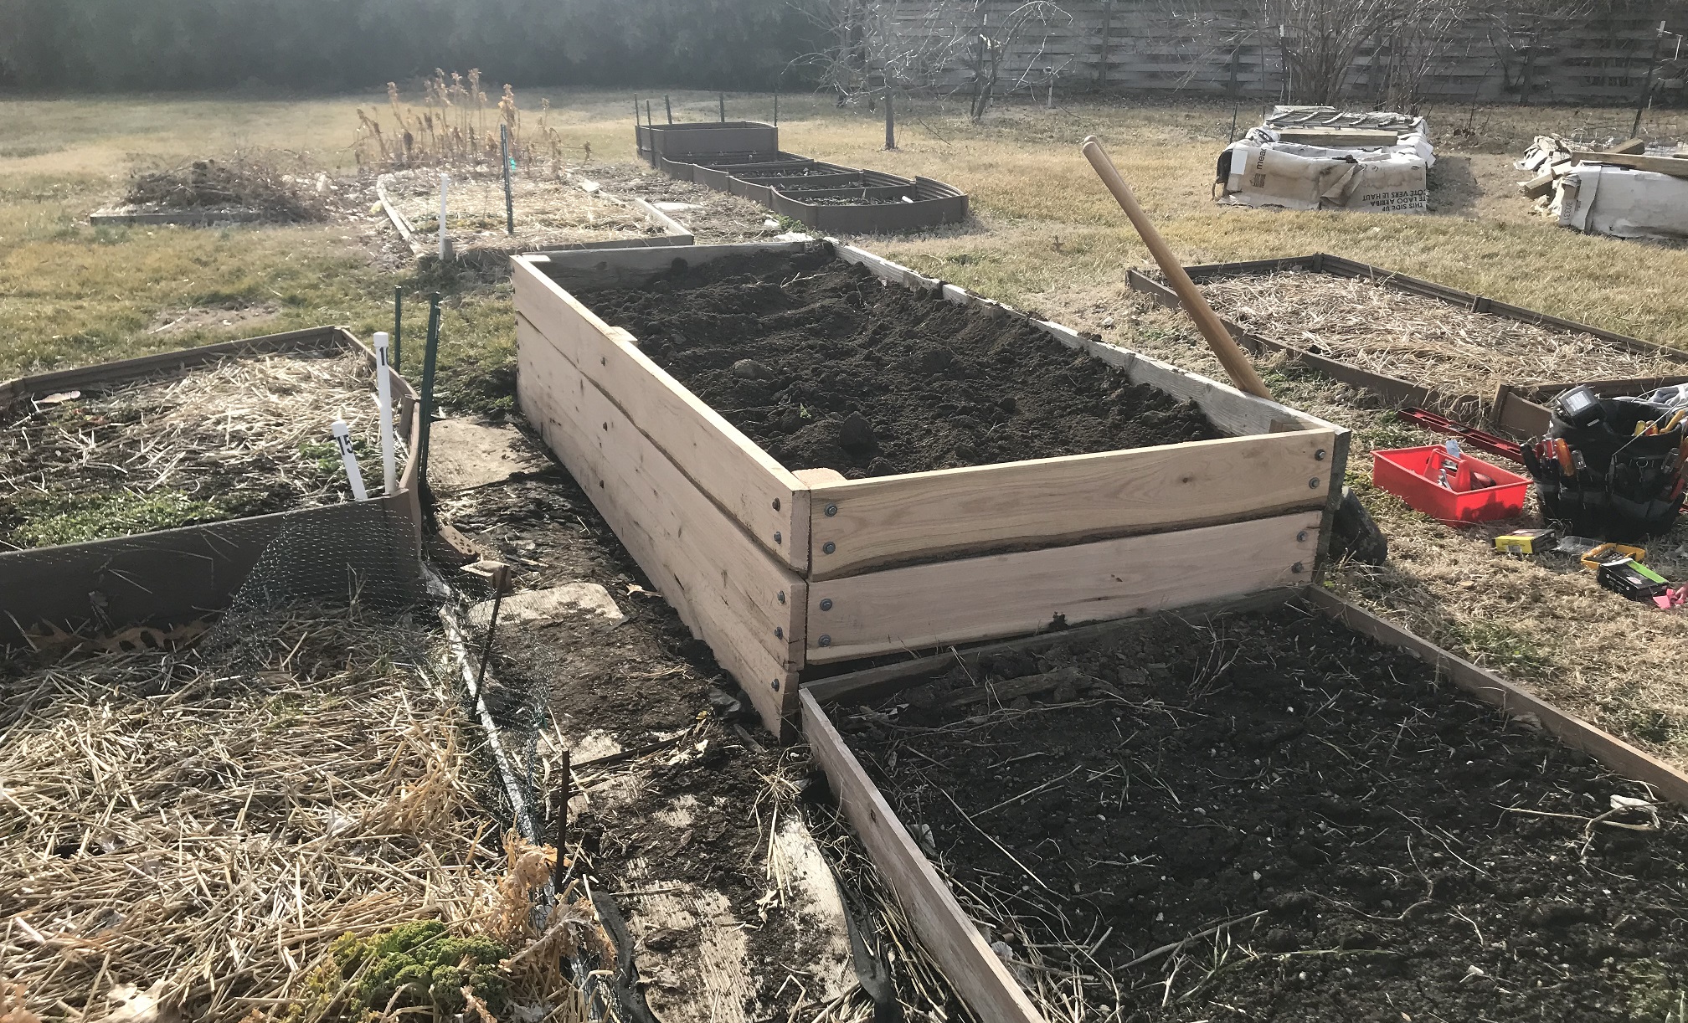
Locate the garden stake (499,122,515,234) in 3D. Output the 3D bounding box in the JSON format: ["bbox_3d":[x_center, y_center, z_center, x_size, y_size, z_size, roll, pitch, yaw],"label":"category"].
[{"bbox_3d":[-2.118,-2.076,8.595,0.036,0.710,0.036,0,19,-3],"label":"garden stake"}]

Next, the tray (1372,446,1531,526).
[{"bbox_3d":[1.724,-0.095,3.891,0.249,0.130,0.361,-5,20,-19],"label":"tray"}]

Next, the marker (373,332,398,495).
[{"bbox_3d":[-1.184,-0.221,3.532,0.036,0.490,0.036,18,24,36],"label":"marker"}]

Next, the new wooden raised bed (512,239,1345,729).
[{"bbox_3d":[-0.071,-0.333,4.300,1.363,0.550,3.070,-7,21,-22],"label":"new wooden raised bed"}]

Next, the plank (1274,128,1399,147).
[{"bbox_3d":[3.706,-2.815,10.300,0.960,0.080,0.120,1,19,0],"label":"plank"}]

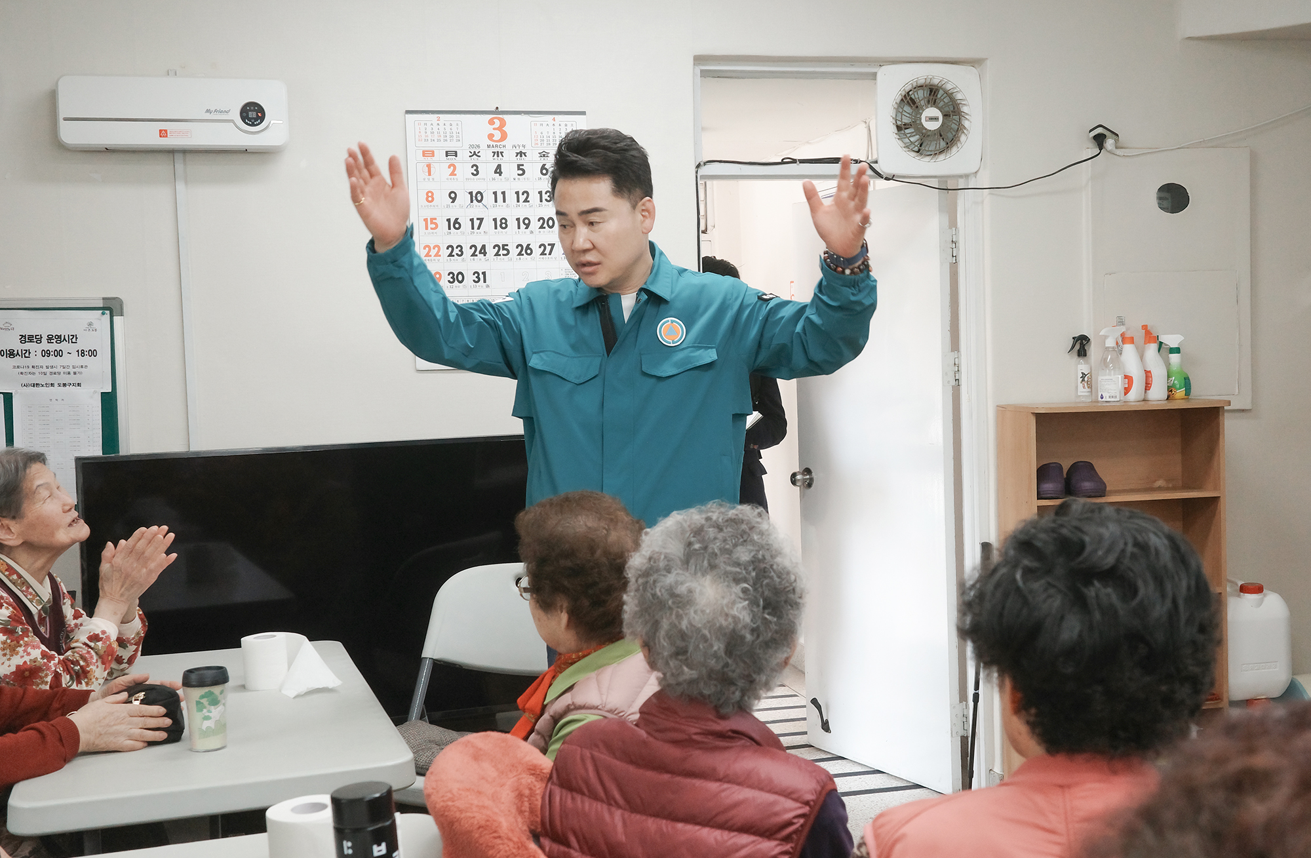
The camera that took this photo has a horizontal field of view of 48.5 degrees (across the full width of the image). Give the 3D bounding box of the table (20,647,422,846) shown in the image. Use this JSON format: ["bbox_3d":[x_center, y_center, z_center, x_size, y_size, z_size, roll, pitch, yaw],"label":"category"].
[{"bbox_3d":[-0.909,0.946,3.053,0.669,0.737,1.238,-3,3,-18],"label":"table"}]

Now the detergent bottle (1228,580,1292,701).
[{"bbox_3d":[1.906,0.679,4.784,0.227,0.371,0.263,-2,3,-12],"label":"detergent bottle"}]

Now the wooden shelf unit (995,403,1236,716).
[{"bbox_3d":[1.481,0.531,4.699,0.692,1.235,0.263,-2,3,-12],"label":"wooden shelf unit"}]

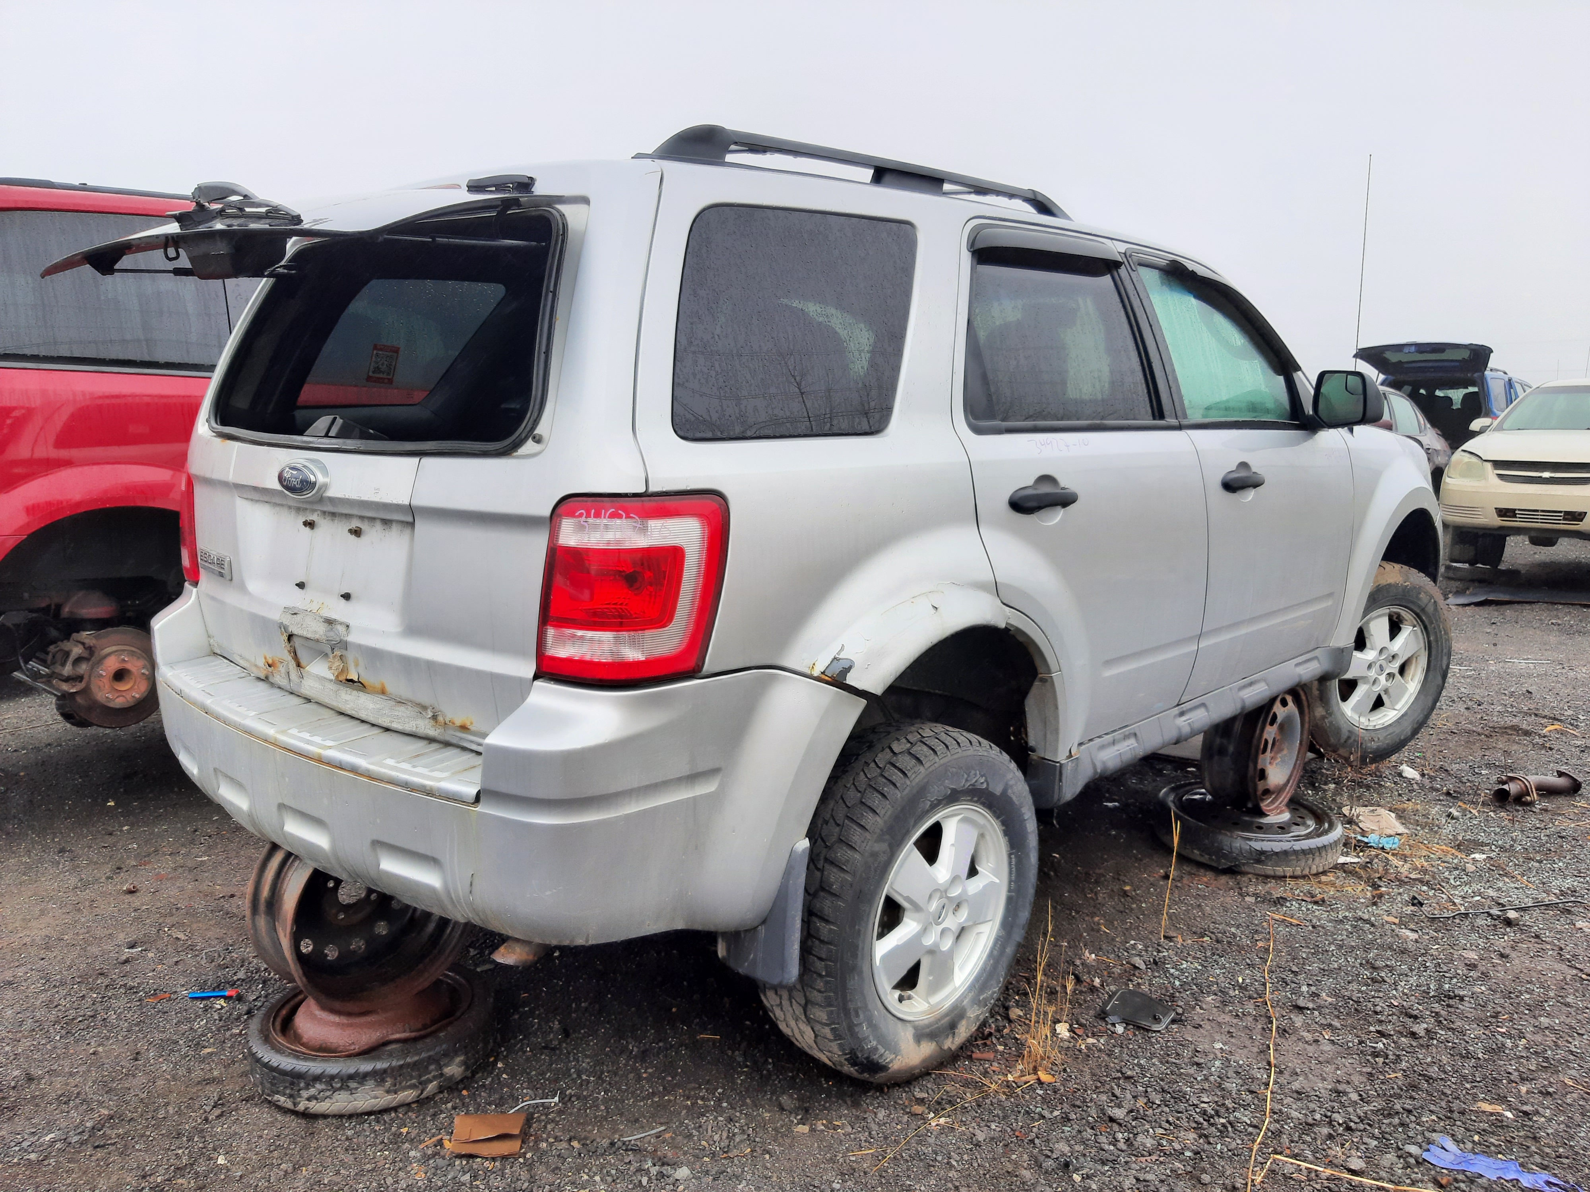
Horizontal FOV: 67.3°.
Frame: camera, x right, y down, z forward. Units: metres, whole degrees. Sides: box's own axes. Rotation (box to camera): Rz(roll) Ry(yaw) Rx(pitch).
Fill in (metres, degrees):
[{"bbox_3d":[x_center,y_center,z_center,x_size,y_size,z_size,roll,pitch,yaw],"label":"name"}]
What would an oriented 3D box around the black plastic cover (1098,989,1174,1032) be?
[{"bbox_3d":[0.803,0.974,2.792,0.145,0.030,0.155,6,10,31],"label":"black plastic cover"}]

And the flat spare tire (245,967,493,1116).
[{"bbox_3d":[-0.908,0.938,2.577,0.505,0.115,0.505,0,10,0],"label":"flat spare tire"}]

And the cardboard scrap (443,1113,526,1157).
[{"bbox_3d":[-0.591,1.036,2.301,0.142,0.030,0.128,-1,9,-7],"label":"cardboard scrap"}]

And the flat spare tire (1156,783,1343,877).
[{"bbox_3d":[1.425,0.737,3.770,0.555,0.125,0.555,0,10,0],"label":"flat spare tire"}]

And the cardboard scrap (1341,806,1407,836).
[{"bbox_3d":[1.963,0.743,3.990,0.180,0.030,0.250,0,10,2],"label":"cardboard scrap"}]

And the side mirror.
[{"bbox_3d":[1.586,-0.561,3.417,0.205,0.185,0.135,9,13,42],"label":"side mirror"}]

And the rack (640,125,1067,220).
[{"bbox_3d":[0.213,-0.851,2.436,0.065,0.090,1.340,9,14,43],"label":"rack"}]

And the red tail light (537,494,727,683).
[{"bbox_3d":[-0.247,-0.017,1.791,0.225,0.290,0.235,9,13,42],"label":"red tail light"}]

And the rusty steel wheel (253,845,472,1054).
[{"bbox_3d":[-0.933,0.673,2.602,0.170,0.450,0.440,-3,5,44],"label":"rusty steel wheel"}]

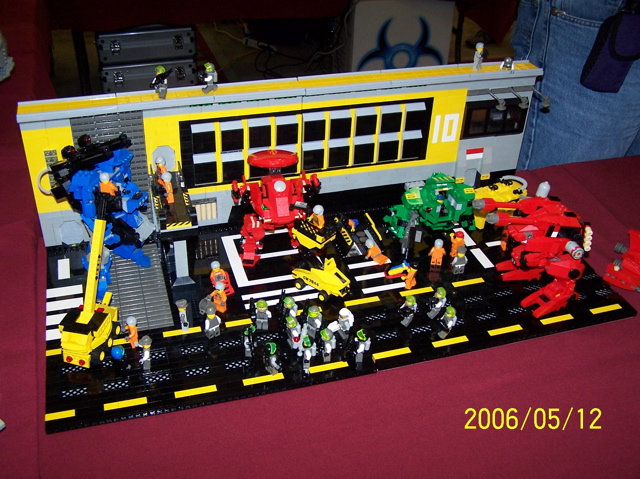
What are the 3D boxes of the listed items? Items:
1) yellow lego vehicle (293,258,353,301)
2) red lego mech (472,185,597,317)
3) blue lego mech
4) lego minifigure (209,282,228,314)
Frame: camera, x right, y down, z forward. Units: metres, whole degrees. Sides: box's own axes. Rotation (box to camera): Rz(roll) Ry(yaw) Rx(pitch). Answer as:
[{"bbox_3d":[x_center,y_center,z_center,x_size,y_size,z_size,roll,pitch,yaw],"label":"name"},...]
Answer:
[{"bbox_3d":[0.002,0.050,0.958,0.079,0.041,0.044,24,40,27],"label":"yellow lego vehicle"},{"bbox_3d":[0.283,0.010,0.929,0.166,0.150,0.116,-8,36,-15],"label":"red lego mech"},{"bbox_3d":[-0.274,-0.030,0.915,0.112,0.192,0.108,17,37,19],"label":"blue lego mech"},{"bbox_3d":[-0.131,0.076,0.911,0.023,0.041,0.015,17,38,20],"label":"lego minifigure"}]

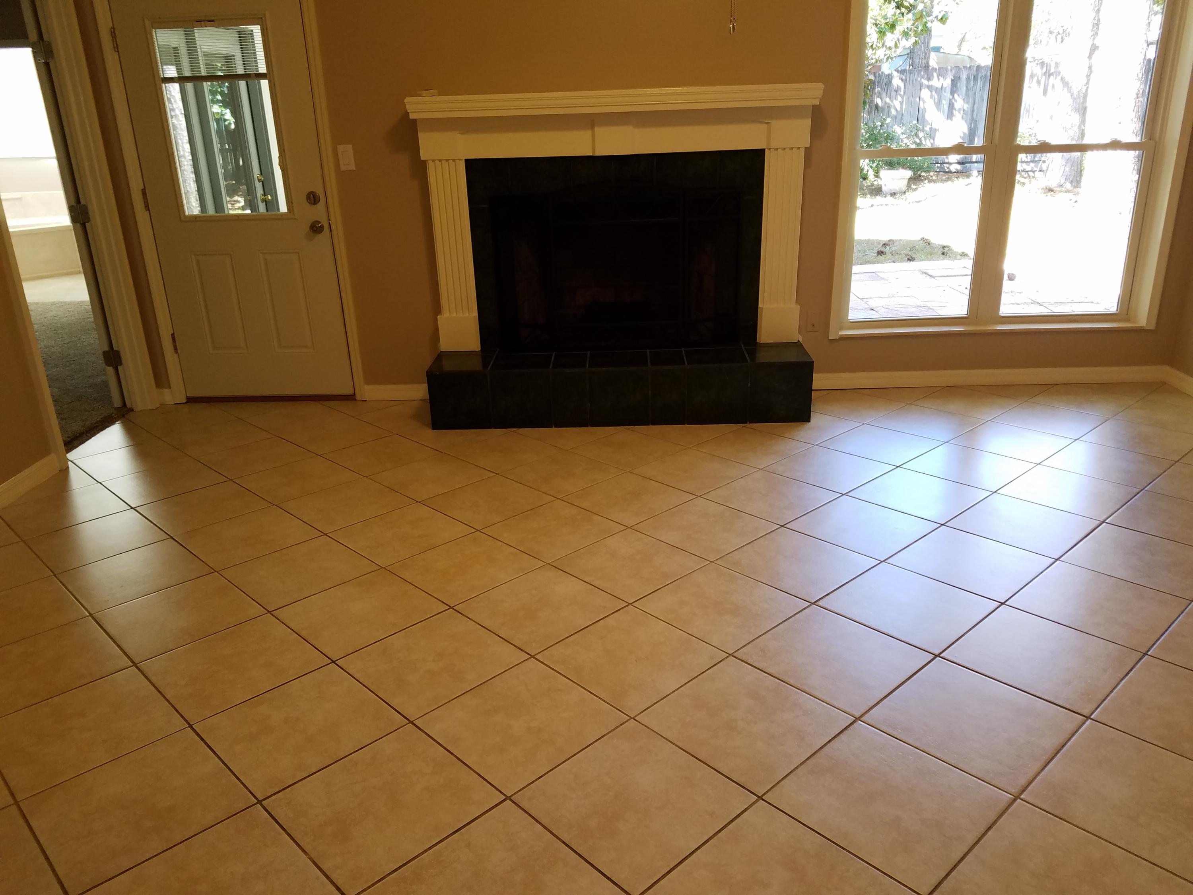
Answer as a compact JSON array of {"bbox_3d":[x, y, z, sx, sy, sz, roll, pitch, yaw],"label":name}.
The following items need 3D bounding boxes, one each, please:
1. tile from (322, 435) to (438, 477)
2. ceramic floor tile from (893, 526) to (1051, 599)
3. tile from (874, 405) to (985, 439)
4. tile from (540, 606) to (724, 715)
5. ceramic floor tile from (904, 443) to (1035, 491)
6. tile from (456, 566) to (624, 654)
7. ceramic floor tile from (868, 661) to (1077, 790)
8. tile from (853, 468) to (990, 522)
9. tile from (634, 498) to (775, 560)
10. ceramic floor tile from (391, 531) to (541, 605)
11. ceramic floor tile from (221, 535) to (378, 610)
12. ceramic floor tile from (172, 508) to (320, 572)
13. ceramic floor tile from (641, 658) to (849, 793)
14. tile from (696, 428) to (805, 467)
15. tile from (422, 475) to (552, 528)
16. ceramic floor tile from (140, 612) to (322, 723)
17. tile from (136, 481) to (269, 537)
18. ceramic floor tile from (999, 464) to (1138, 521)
[{"bbox_3d":[-0.997,0.032,4.097,0.397,0.010,0.397,-20,26,-40],"label":"tile"},{"bbox_3d":[1.225,0.372,2.938,0.397,0.010,0.397,-19,26,-39],"label":"ceramic floor tile"},{"bbox_3d":[1.633,-0.119,4.420,0.396,0.010,0.396,-19,26,-40],"label":"tile"},{"bbox_3d":[0.095,0.582,2.458,0.397,0.010,0.397,-19,26,-40],"label":"tile"},{"bbox_3d":[1.630,0.084,3.929,0.405,0.010,0.405,-19,26,-39],"label":"ceramic floor tile"},{"bbox_3d":[-0.175,0.498,2.793,0.396,0.010,0.396,-19,26,-39],"label":"tile"},{"bbox_3d":[0.964,0.697,2.296,0.397,0.010,0.397,-19,26,-39],"label":"ceramic floor tile"},{"bbox_3d":[1.298,0.190,3.597,0.396,0.010,0.396,-19,26,-40],"label":"tile"},{"bbox_3d":[0.419,0.311,3.410,0.403,0.010,0.403,-19,26,-40],"label":"tile"},{"bbox_3d":[-0.474,0.429,3.165,0.401,0.010,0.401,-20,26,-40],"label":"ceramic floor tile"},{"bbox_3d":[-1.063,0.440,3.186,0.401,0.010,0.401,-20,26,-40],"label":"ceramic floor tile"},{"bbox_3d":[-1.305,0.337,3.373,0.397,0.010,0.397,-19,26,-40],"label":"ceramic floor tile"},{"bbox_3d":[0.383,0.708,2.317,0.397,0.010,0.397,-19,26,-40],"label":"ceramic floor tile"},{"bbox_3d":[0.723,-0.001,4.112,0.397,0.010,0.397,-19,26,-40],"label":"tile"},{"bbox_3d":[-0.463,0.227,3.722,0.404,0.010,0.404,-20,26,-40],"label":"tile"},{"bbox_3d":[-1.051,0.631,2.602,0.396,0.010,0.396,-19,26,-40],"label":"ceramic floor tile"},{"bbox_3d":[-1.625,0.250,3.714,0.396,0.010,0.396,-19,26,-40],"label":"tile"},{"bbox_3d":[1.812,0.170,3.447,0.397,0.010,0.397,-19,26,-39],"label":"ceramic floor tile"}]

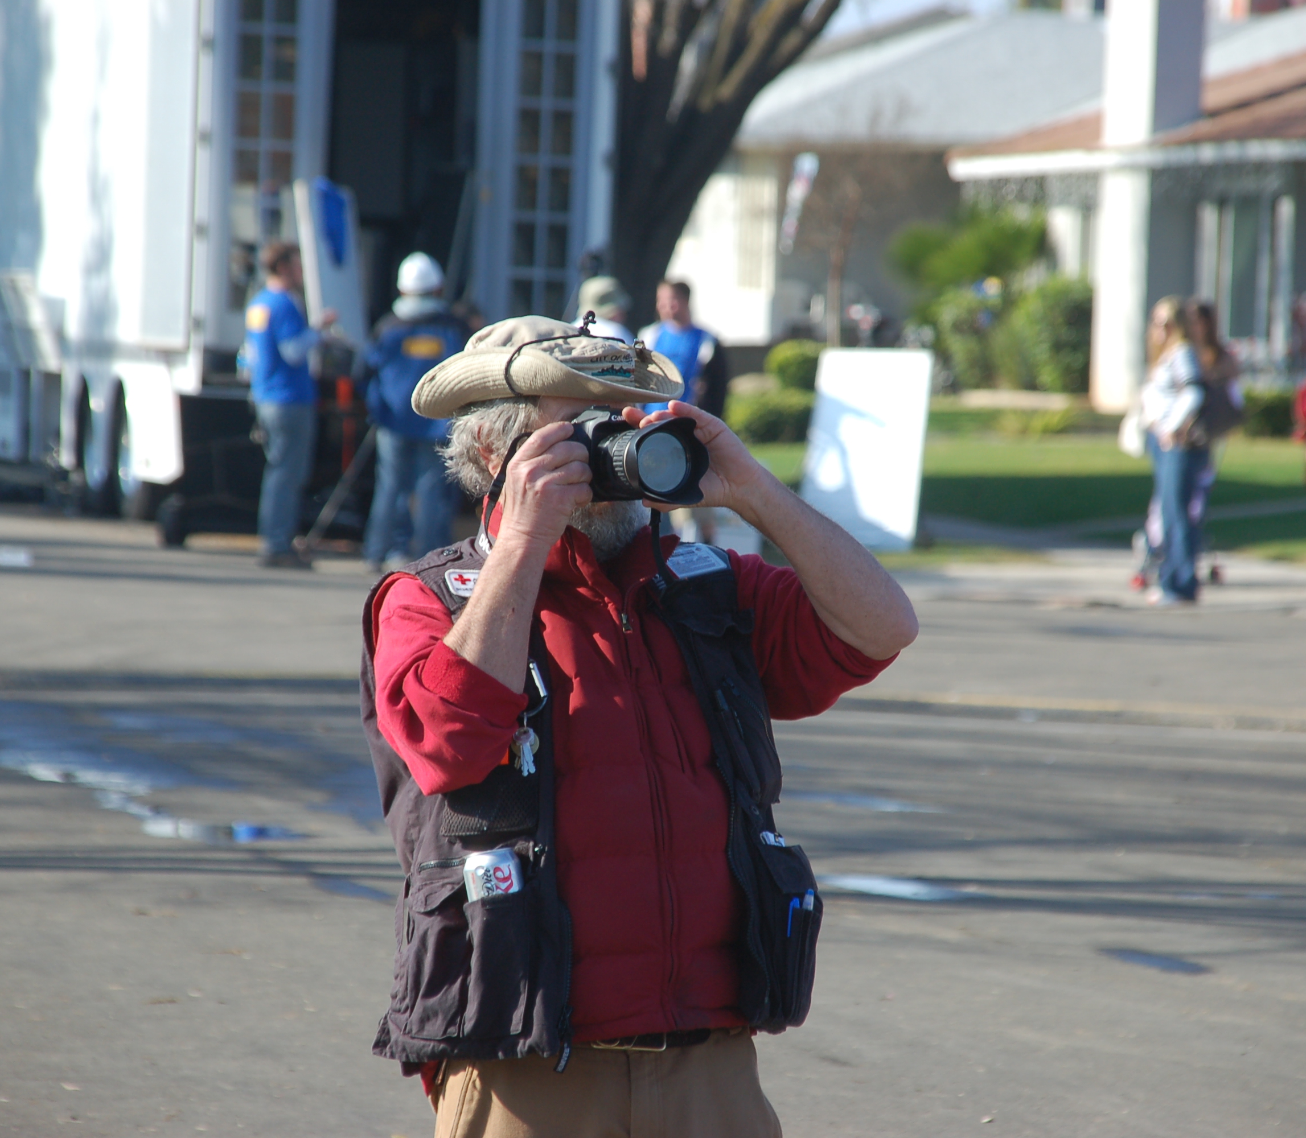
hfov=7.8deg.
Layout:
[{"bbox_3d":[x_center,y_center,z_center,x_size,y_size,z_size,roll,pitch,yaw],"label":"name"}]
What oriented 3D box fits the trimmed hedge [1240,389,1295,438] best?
[{"bbox_3d":[4.793,-1.212,75.000,0.580,0.400,0.500,2,2,0],"label":"trimmed hedge"}]

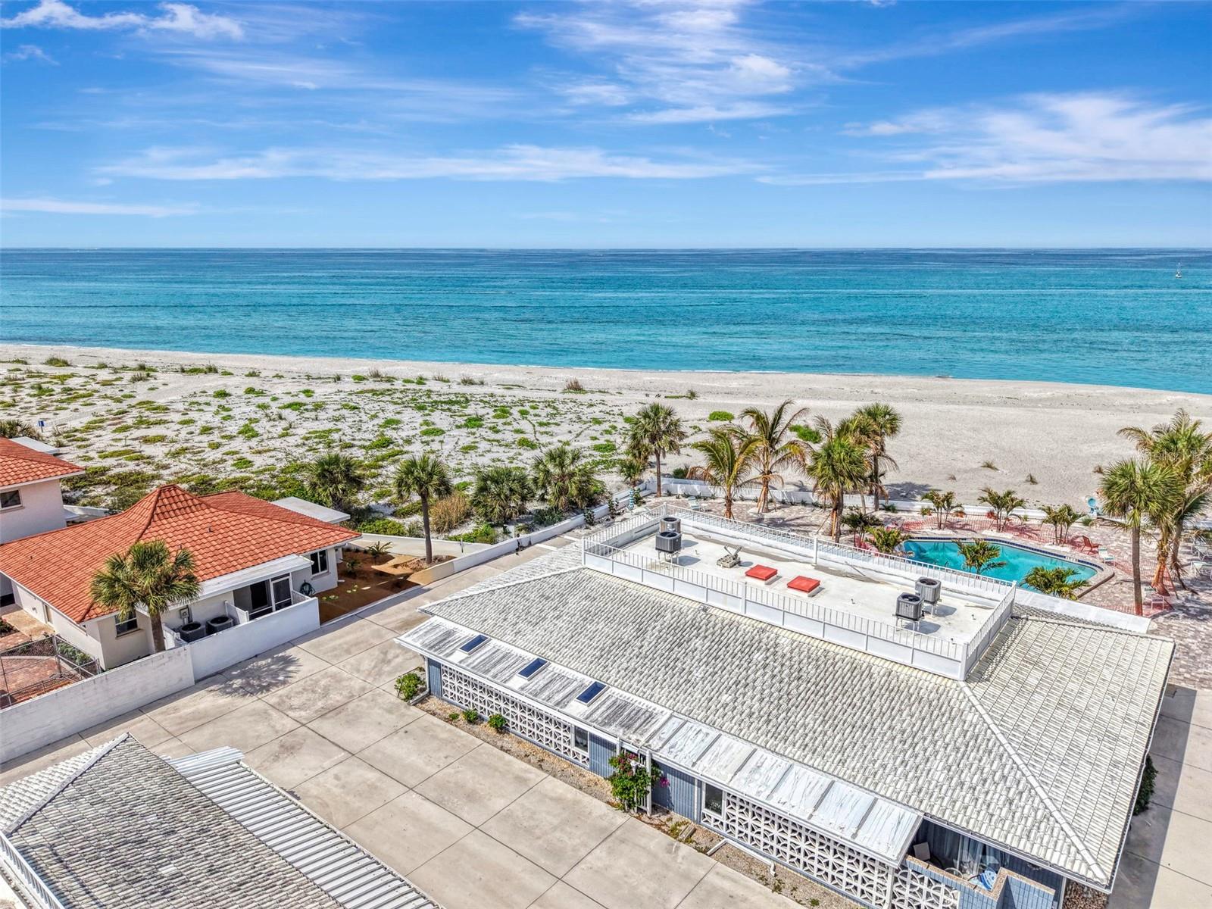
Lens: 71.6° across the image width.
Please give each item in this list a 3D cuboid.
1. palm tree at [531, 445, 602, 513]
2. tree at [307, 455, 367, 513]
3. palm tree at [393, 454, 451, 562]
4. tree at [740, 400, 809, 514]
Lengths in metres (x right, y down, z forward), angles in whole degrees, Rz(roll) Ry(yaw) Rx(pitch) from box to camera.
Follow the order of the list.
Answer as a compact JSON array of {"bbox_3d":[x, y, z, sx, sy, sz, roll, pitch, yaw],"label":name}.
[{"bbox_3d":[-2.651,1.617,55.520,4.740,4.540,4.590,-1,14,-3],"label":"palm tree"},{"bbox_3d":[-17.685,2.001,54.732,3.750,4.140,3.640,-5,14,-18],"label":"tree"},{"bbox_3d":[-9.774,3.004,45.240,3.090,6.140,3.090,0,14,0],"label":"palm tree"},{"bbox_3d":[10.813,0.182,54.270,4.430,7.500,4.430,0,14,0],"label":"tree"}]

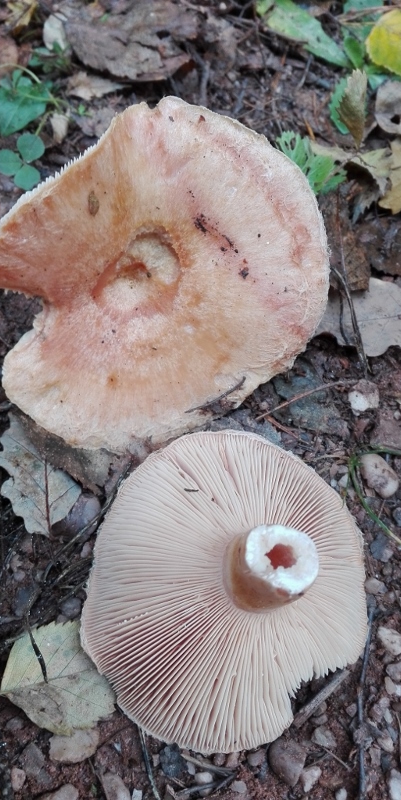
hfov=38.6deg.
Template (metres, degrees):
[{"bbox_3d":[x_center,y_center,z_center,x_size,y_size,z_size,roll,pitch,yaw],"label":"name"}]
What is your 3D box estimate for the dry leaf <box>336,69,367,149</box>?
[{"bbox_3d":[0.082,-0.157,0.309,0.016,0.016,0.045,10,72,3],"label":"dry leaf"}]

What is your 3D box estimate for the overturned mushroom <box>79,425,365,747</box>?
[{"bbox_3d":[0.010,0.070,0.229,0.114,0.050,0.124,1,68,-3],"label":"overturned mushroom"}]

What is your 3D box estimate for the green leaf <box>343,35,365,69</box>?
[{"bbox_3d":[0.120,-0.272,0.447,0.012,0.008,0.030,-6,65,-3],"label":"green leaf"}]

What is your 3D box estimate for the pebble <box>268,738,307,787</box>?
[{"bbox_3d":[0.037,0.154,0.244,0.015,0.011,0.019,-14,69,-6],"label":"pebble"}]

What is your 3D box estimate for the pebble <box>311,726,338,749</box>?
[{"bbox_3d":[0.054,0.147,0.249,0.011,0.005,0.008,10,68,4],"label":"pebble"}]

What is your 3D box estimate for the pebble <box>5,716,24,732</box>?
[{"bbox_3d":[-0.074,0.130,0.229,0.007,0.006,0.006,-13,68,-5],"label":"pebble"}]

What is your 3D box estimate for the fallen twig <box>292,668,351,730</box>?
[{"bbox_3d":[0.057,0.139,0.267,0.040,0.005,0.004,-36,70,-15],"label":"fallen twig"}]

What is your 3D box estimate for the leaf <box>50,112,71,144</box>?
[{"bbox_3d":[-0.091,-0.176,0.372,0.011,0.006,0.028,-7,68,-3],"label":"leaf"}]

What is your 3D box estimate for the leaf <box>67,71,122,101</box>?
[{"bbox_3d":[-0.067,-0.198,0.360,0.035,0.008,0.024,-3,68,-1],"label":"leaf"}]

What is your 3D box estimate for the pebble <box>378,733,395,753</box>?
[{"bbox_3d":[0.085,0.156,0.260,0.005,0.005,0.007,-35,70,-15],"label":"pebble"}]

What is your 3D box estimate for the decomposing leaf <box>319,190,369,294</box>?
[{"bbox_3d":[0.076,-0.083,0.299,0.028,0.008,0.057,0,72,0],"label":"decomposing leaf"}]

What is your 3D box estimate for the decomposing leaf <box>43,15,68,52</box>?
[{"bbox_3d":[-0.118,-0.299,0.467,0.019,0.008,0.041,-2,65,-1],"label":"decomposing leaf"}]

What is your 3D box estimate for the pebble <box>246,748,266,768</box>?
[{"bbox_3d":[0.025,0.162,0.258,0.009,0.006,0.006,-19,66,-9],"label":"pebble"}]

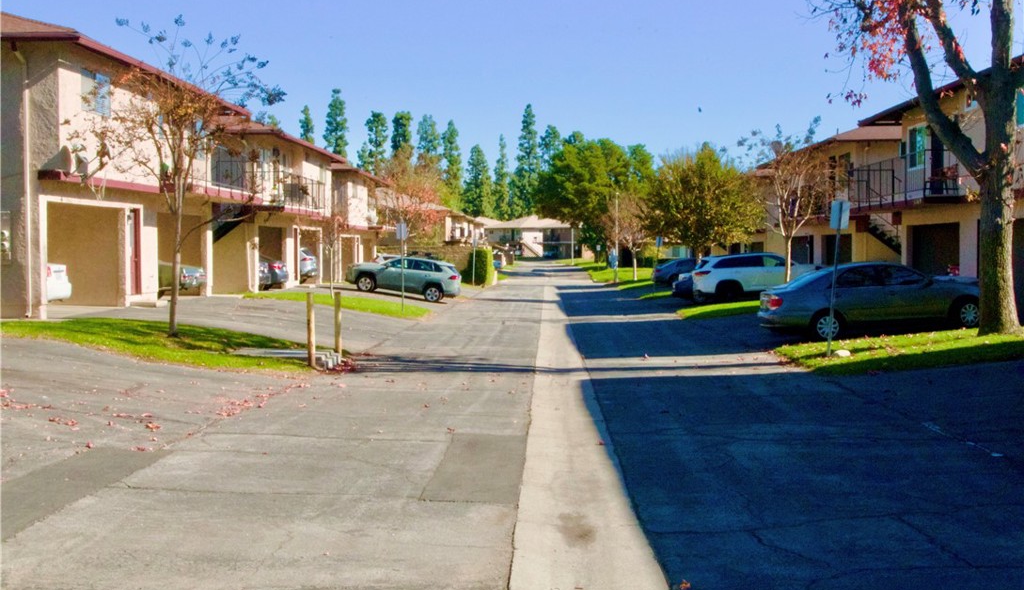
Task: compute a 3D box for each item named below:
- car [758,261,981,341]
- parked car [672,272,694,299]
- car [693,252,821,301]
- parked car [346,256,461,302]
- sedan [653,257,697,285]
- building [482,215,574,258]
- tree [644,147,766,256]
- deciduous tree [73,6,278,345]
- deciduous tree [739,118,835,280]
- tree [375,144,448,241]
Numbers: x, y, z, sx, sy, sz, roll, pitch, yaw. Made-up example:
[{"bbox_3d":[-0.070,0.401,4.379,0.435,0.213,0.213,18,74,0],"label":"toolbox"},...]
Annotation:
[{"bbox_3d":[7.270,0.060,25.770,4.800,1.490,1.800,-5,2,0],"label":"car"},{"bbox_3d":[8.606,-0.684,51.306,4.650,1.450,1.800,-4,2,0],"label":"parked car"},{"bbox_3d":[8.950,-0.690,47.200,4.870,1.730,1.920,-5,2,0],"label":"car"},{"bbox_3d":[-4.310,-0.730,52.600,4.600,1.690,1.855,8,2,1],"label":"parked car"},{"bbox_3d":[9.833,-1.387,68.492,4.750,1.450,1.800,-3,2,0],"label":"sedan"},{"bbox_3d":[3.405,-10.172,228.000,18.500,7.597,12.000,0,2,0],"label":"building"},{"bbox_3d":[8.361,-3.384,57.000,5.200,6.374,5.000,0,2,0],"label":"tree"},{"bbox_3d":[-6.123,-2.197,23.900,3.840,5.876,3.700,0,2,0],"label":"deciduous tree"},{"bbox_3d":[8.095,-2.418,38.500,2.830,5.573,2.800,0,2,0],"label":"deciduous tree"},{"bbox_3d":[-4.619,-3.631,60.000,3.400,6.572,3.400,0,2,0],"label":"tree"}]

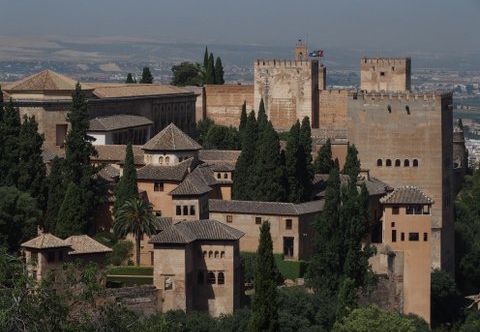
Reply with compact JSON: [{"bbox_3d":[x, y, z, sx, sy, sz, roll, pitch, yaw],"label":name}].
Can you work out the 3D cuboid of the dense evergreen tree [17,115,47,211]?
[{"bbox_3d":[-30.629,-0.073,275.000,4.400,15.500,4.400,0,4,0],"label":"dense evergreen tree"}]

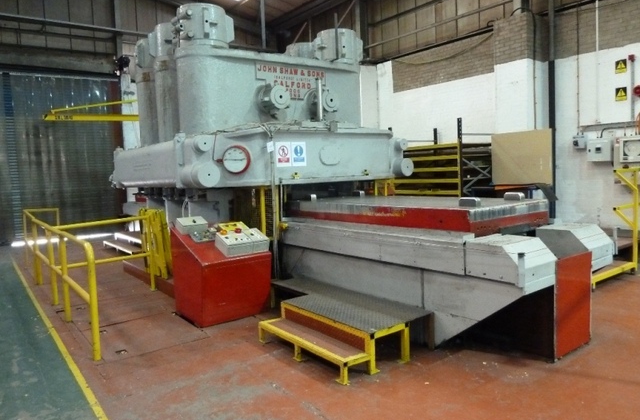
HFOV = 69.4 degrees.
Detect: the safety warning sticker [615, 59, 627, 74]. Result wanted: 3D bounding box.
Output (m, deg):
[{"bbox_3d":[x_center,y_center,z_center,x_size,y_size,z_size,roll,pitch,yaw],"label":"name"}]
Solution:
[{"bbox_3d":[5.016,-2.378,7.697,0.008,0.213,0.162,-5,6,-37],"label":"safety warning sticker"}]

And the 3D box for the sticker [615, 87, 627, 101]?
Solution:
[{"bbox_3d":[5.037,-1.930,7.725,0.008,0.213,0.162,-5,6,-37],"label":"sticker"}]

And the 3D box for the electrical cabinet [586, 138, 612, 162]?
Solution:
[{"bbox_3d":[4.839,-1.034,7.956,0.160,0.395,0.380,-5,6,-37],"label":"electrical cabinet"}]

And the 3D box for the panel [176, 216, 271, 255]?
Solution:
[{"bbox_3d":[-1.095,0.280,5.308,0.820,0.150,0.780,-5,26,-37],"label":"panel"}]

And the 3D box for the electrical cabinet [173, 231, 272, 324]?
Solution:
[{"bbox_3d":[-1.107,0.675,5.290,0.830,0.980,0.760,-5,6,-37],"label":"electrical cabinet"}]

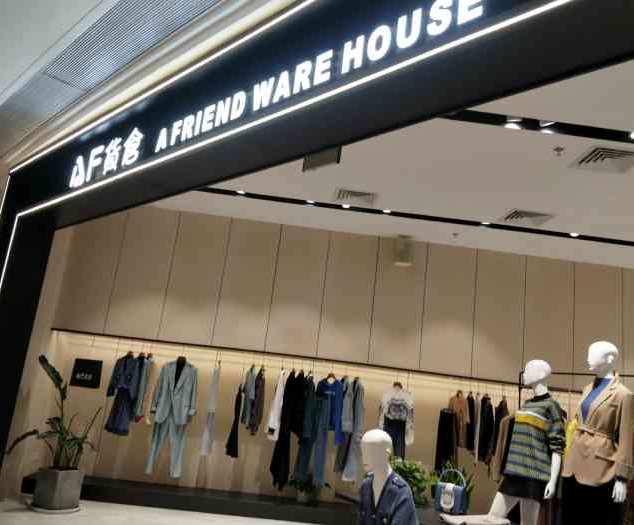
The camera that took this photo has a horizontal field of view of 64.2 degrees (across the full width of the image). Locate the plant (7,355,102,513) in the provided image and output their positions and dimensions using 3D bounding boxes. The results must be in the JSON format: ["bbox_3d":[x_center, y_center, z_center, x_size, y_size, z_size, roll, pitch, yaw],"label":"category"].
[{"bbox_3d":[-2.558,1.652,4.963,0.820,1.400,0.700,7,-11,-3],"label":"plant"}]

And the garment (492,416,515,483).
[{"bbox_3d":[1.666,1.652,4.490,0.140,0.620,0.400,10,-12,-18],"label":"garment"}]

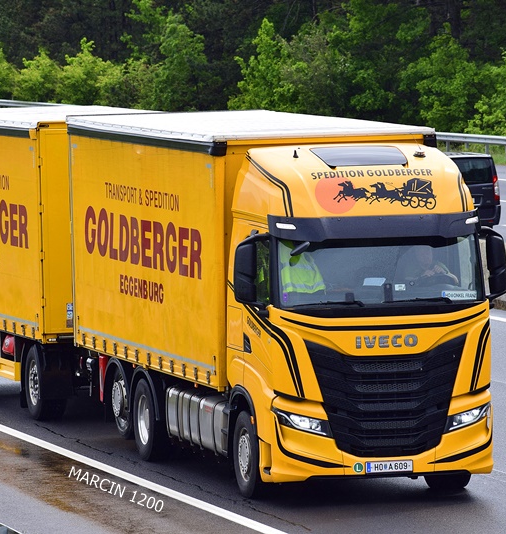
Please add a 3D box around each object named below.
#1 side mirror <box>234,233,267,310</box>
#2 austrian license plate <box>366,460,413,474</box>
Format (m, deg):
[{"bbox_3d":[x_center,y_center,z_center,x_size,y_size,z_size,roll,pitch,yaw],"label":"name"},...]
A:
[{"bbox_3d":[-0.024,0.071,47.713,0.300,0.790,0.210,-2,4,-16],"label":"side mirror"},{"bbox_3d":[1.449,2.124,47.762,0.520,0.120,0.015,-2,4,-16],"label":"austrian license plate"}]

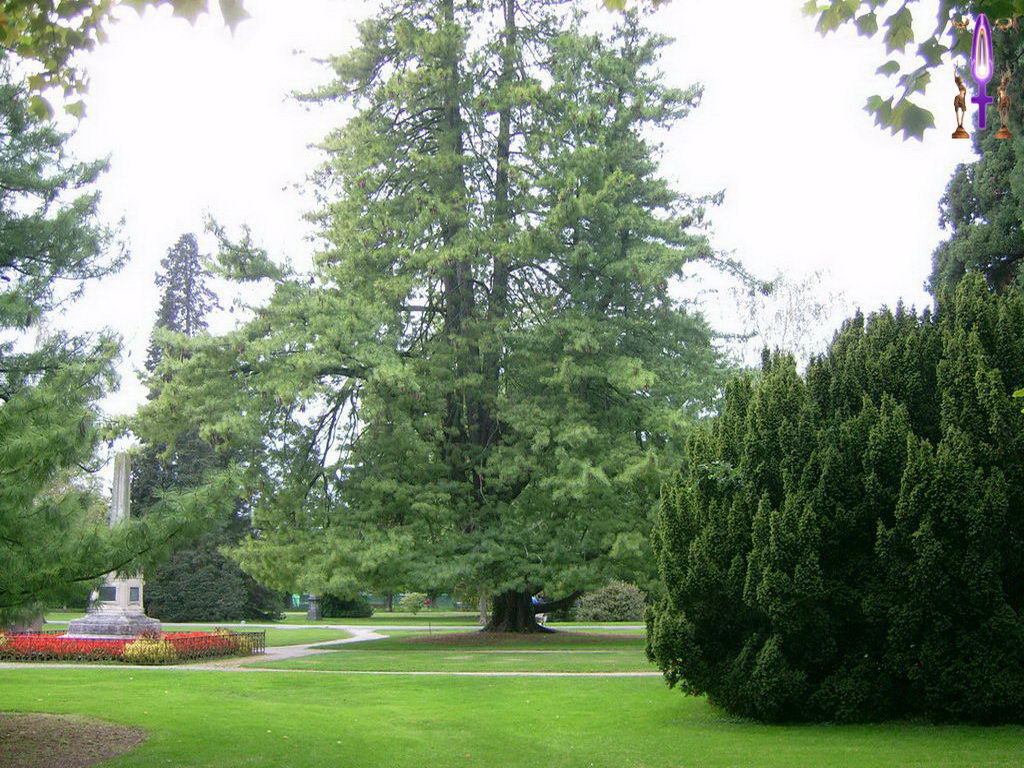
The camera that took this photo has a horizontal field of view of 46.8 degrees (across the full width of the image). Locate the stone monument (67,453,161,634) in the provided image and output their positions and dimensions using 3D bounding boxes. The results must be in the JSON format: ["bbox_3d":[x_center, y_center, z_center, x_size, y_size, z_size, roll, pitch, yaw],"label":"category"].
[{"bbox_3d":[-10.172,4.246,30.733,1.623,4.958,1.623,-2,-10,11],"label":"stone monument"}]

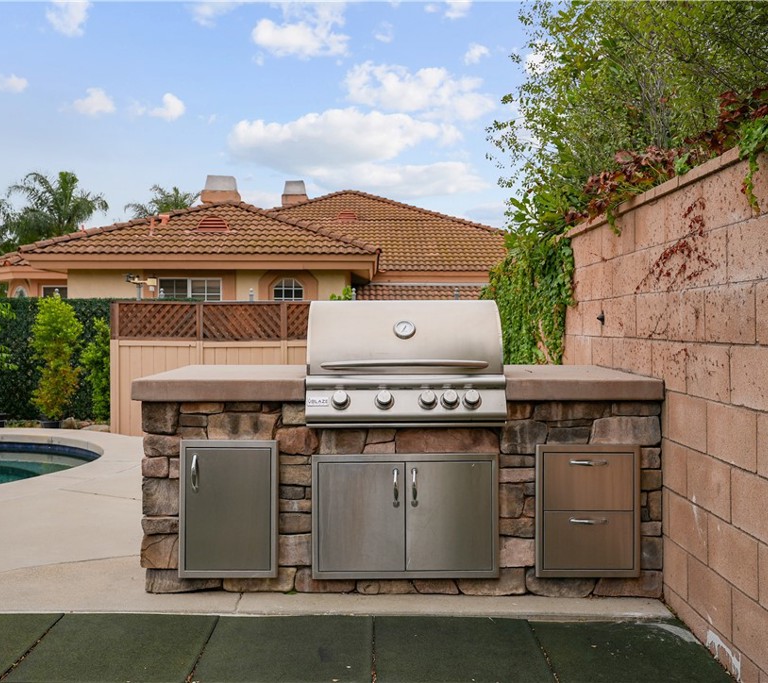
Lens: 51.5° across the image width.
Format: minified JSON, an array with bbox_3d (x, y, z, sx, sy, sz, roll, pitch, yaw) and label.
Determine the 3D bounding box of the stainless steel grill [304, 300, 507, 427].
[{"bbox_3d":[0.090,0.090,3.550,0.826,0.550,0.650,0,1,0],"label":"stainless steel grill"}]

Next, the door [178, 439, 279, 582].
[{"bbox_3d":[-0.655,0.711,3.360,0.409,0.578,0.090,0,1,0],"label":"door"}]

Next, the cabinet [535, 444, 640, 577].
[{"bbox_3d":[0.855,0.712,3.510,0.435,0.556,0.400,0,1,0],"label":"cabinet"}]

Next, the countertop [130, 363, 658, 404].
[{"bbox_3d":[0.055,0.200,3.800,2.210,0.090,0.980,0,1,0],"label":"countertop"}]

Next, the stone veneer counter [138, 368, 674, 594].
[{"bbox_3d":[0.055,0.610,3.810,2.210,0.915,0.980,0,1,0],"label":"stone veneer counter"}]

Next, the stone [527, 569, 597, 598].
[{"bbox_3d":[0.752,1.030,3.400,0.305,0.125,0.090,0,1,0],"label":"stone"}]

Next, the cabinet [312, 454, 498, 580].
[{"bbox_3d":[0.093,0.742,3.370,0.783,0.525,0.110,0,1,0],"label":"cabinet"}]

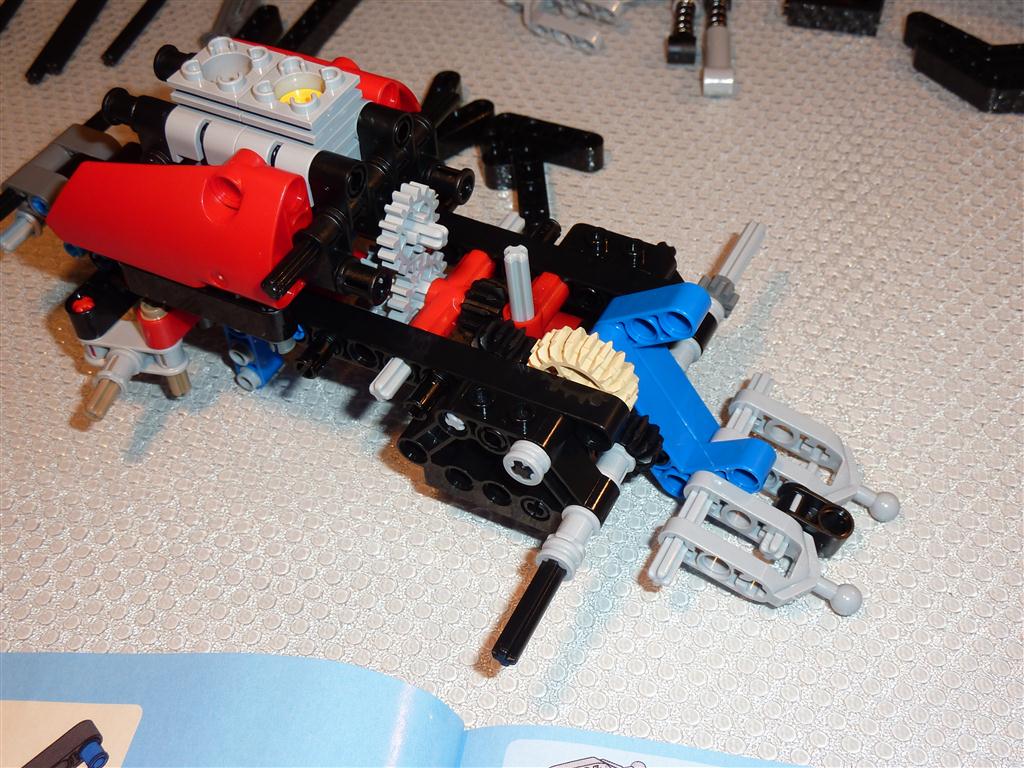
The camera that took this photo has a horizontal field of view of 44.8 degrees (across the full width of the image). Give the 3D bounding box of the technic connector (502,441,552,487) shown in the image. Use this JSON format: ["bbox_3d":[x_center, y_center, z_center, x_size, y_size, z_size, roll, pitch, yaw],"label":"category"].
[{"bbox_3d":[0.003,0.013,0.214,0.007,0.007,0.004,20,53,20],"label":"technic connector"}]

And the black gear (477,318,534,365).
[{"bbox_3d":[-0.001,-0.006,0.232,0.014,0.014,0.008,20,53,20],"label":"black gear"}]

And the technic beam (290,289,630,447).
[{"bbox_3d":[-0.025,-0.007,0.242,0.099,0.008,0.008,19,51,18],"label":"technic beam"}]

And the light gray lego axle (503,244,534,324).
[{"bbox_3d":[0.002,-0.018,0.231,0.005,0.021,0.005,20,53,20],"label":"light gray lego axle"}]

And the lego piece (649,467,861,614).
[{"bbox_3d":[0.045,0.033,0.226,0.038,0.008,0.020,28,53,10],"label":"lego piece"}]

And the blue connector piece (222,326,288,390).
[{"bbox_3d":[-0.055,-0.009,0.262,0.008,0.020,0.010,25,54,14],"label":"blue connector piece"}]

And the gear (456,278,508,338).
[{"bbox_3d":[-0.005,-0.014,0.247,0.008,0.013,0.013,19,51,18],"label":"gear"}]

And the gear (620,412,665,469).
[{"bbox_3d":[0.024,0.010,0.238,0.013,0.013,0.008,19,51,18],"label":"gear"}]

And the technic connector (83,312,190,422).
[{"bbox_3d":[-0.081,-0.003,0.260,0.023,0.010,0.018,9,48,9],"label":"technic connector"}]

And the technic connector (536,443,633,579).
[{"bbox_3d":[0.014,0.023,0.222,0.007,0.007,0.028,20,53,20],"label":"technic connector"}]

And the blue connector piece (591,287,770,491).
[{"bbox_3d":[0.032,0.001,0.232,0.024,0.040,0.016,-12,34,46],"label":"blue connector piece"}]

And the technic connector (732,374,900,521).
[{"bbox_3d":[0.059,0.015,0.246,0.039,0.008,0.019,31,55,6],"label":"technic connector"}]

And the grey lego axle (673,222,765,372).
[{"bbox_3d":[0.046,-0.020,0.265,0.008,0.008,0.044,19,51,18],"label":"grey lego axle"}]

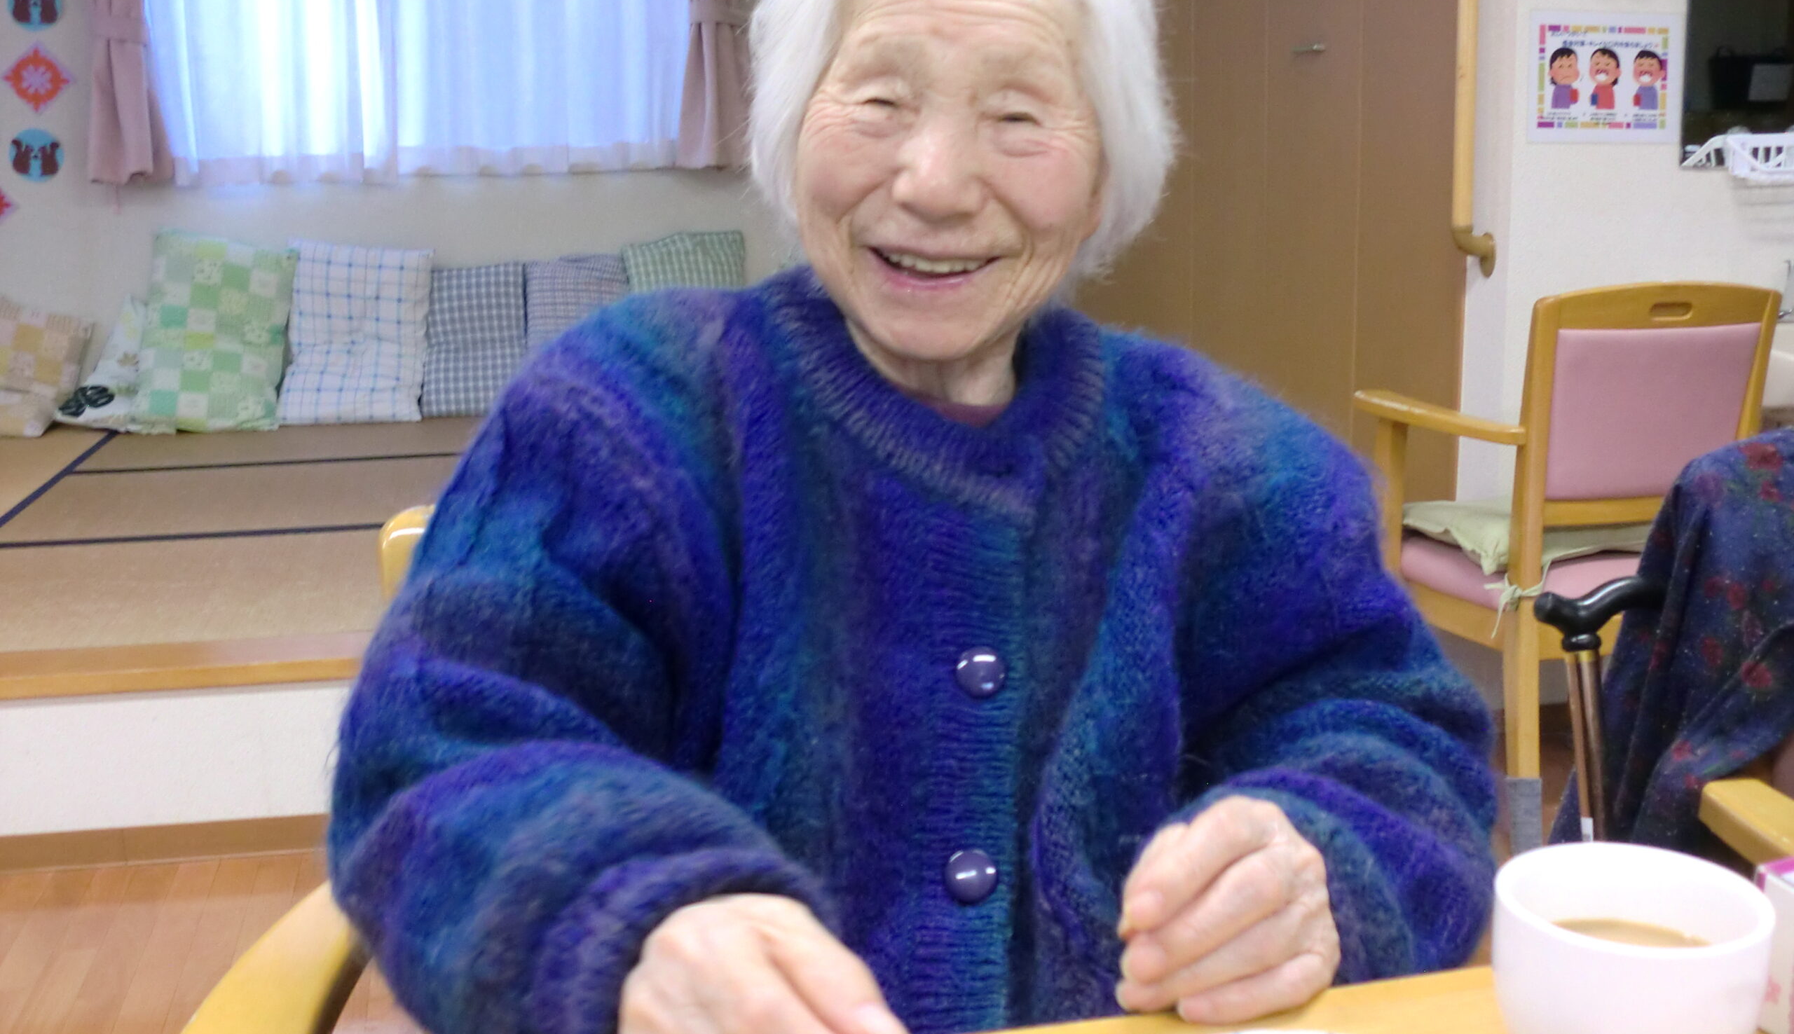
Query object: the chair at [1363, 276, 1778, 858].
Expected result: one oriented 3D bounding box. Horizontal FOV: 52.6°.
[{"bbox_3d":[1.005,0.056,2.776,0.480,0.820,0.520,-5,12,-19],"label":"chair"}]

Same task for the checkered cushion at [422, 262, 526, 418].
[{"bbox_3d":[-1.215,-0.505,5.162,0.330,0.450,0.120,-3,0,-12],"label":"checkered cushion"}]

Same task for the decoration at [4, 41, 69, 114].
[{"bbox_3d":[-2.336,-1.194,4.919,0.182,0.200,0.010,-3,12,-12],"label":"decoration"}]

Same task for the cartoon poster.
[{"bbox_3d":[1.169,-0.725,2.986,0.293,0.211,0.008,-3,12,-12],"label":"cartoon poster"}]

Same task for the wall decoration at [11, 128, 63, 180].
[{"bbox_3d":[-2.352,-0.995,4.954,0.142,0.140,0.010,-3,12,-12],"label":"wall decoration"}]

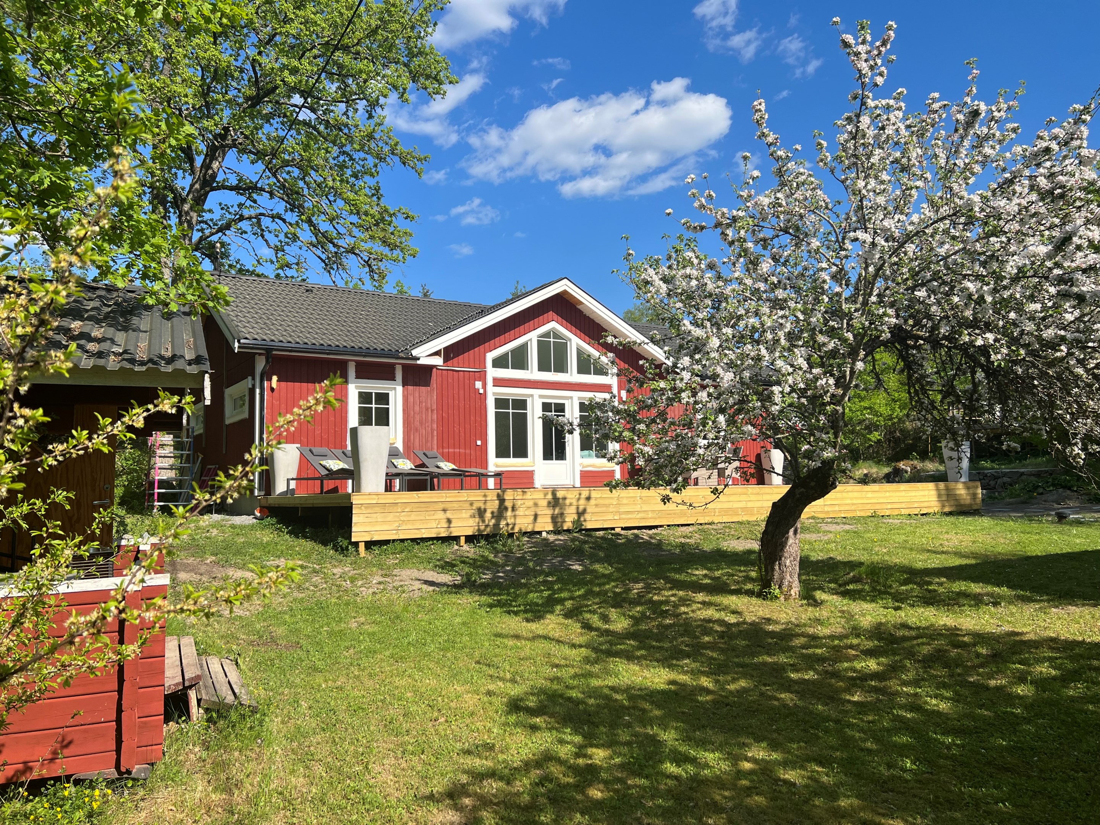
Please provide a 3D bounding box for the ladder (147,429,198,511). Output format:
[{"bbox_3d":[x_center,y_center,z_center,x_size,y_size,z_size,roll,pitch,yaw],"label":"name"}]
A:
[{"bbox_3d":[-8.707,1.360,18.895,0.720,1.840,1.600,3,-7,-34],"label":"ladder"}]

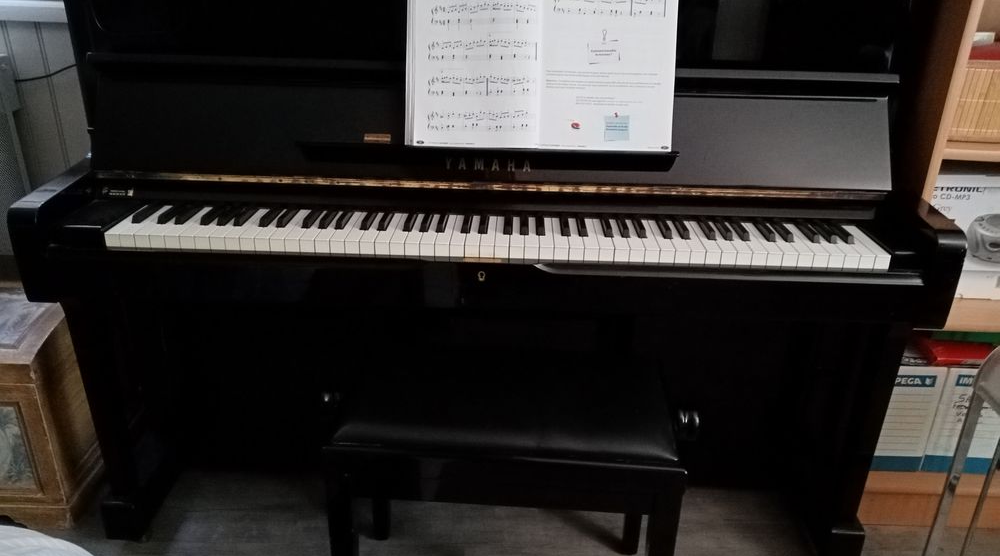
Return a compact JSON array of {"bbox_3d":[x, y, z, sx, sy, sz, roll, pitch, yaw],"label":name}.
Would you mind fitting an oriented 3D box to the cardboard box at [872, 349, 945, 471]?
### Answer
[{"bbox_3d":[0.871,0.243,1.781,0.155,0.264,0.330,2,24,2],"label":"cardboard box"}]

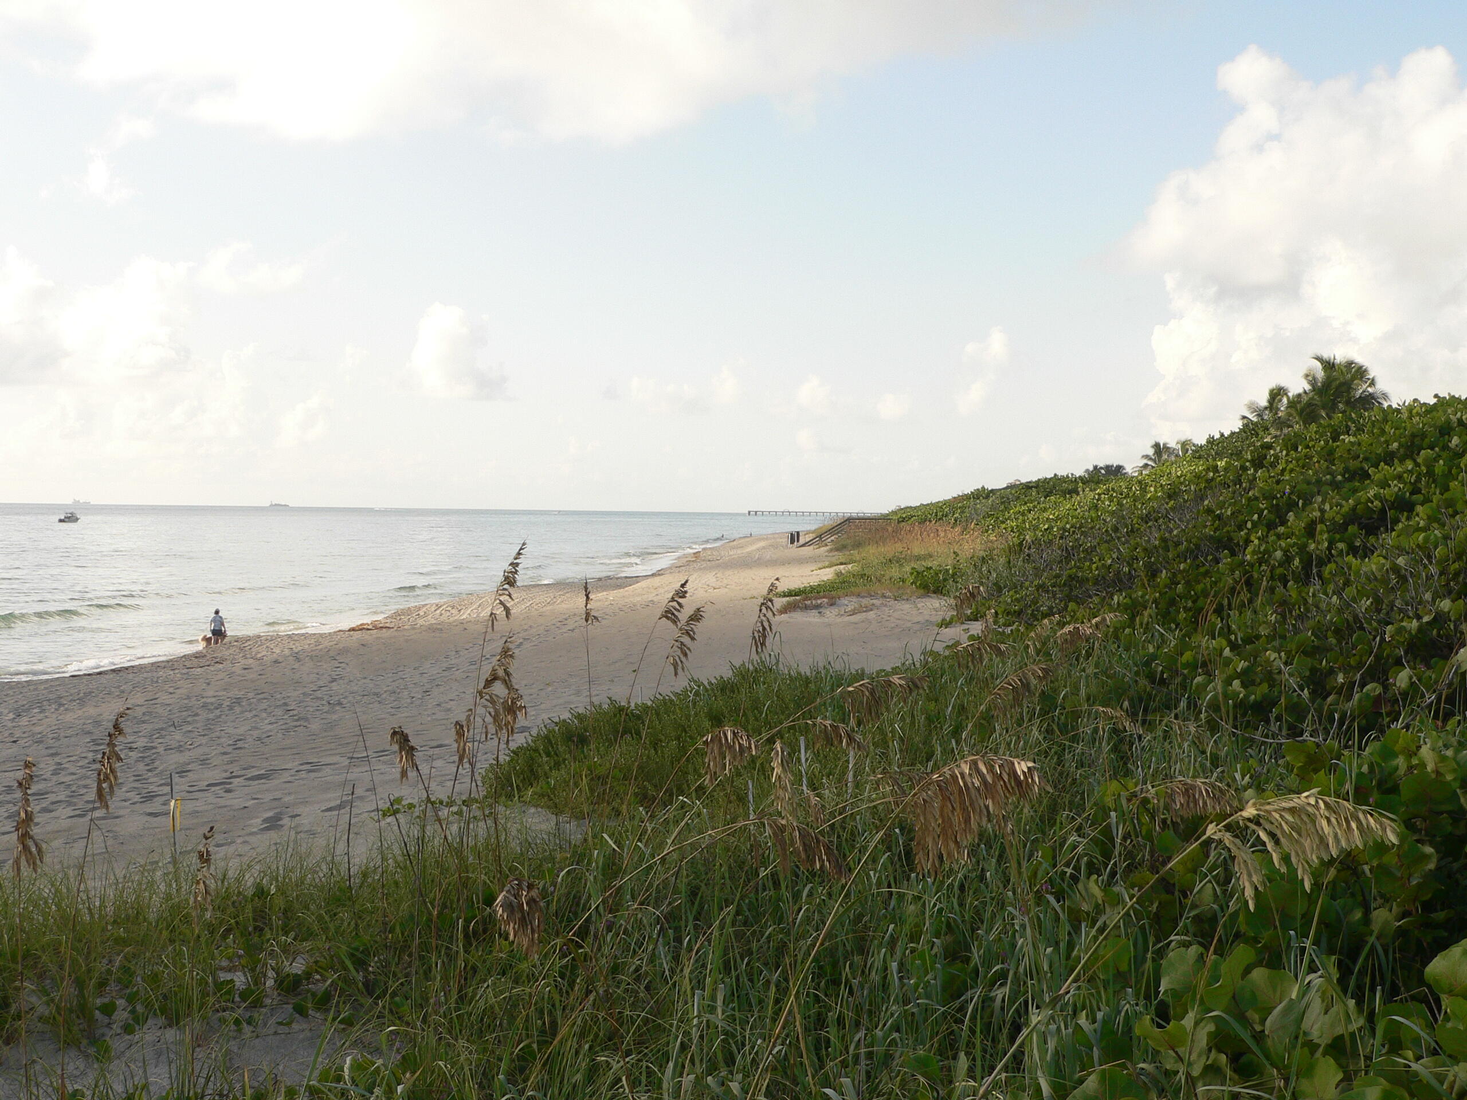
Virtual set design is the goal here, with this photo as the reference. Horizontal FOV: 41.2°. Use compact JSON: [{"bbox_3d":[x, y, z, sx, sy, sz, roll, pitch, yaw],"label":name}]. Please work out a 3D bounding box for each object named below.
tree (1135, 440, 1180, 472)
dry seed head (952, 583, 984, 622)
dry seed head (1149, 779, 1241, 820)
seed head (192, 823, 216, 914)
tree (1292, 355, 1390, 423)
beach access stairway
[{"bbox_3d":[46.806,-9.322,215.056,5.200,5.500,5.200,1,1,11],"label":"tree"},{"bbox_3d":[1.298,0.289,10.800,0.178,0.215,0.160,1,1,7],"label":"dry seed head"},{"bbox_3d":[1.232,0.666,5.200,0.236,0.113,0.120,1,1,13],"label":"dry seed head"},{"bbox_3d":[-1.958,1.181,7.200,0.095,0.325,0.095,0,1,-15],"label":"seed head"},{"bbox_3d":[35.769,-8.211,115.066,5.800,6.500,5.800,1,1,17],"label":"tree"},{"bbox_3d":[9.945,-1.549,170.000,8.300,2.900,1.900,1,1,3],"label":"beach access stairway"}]

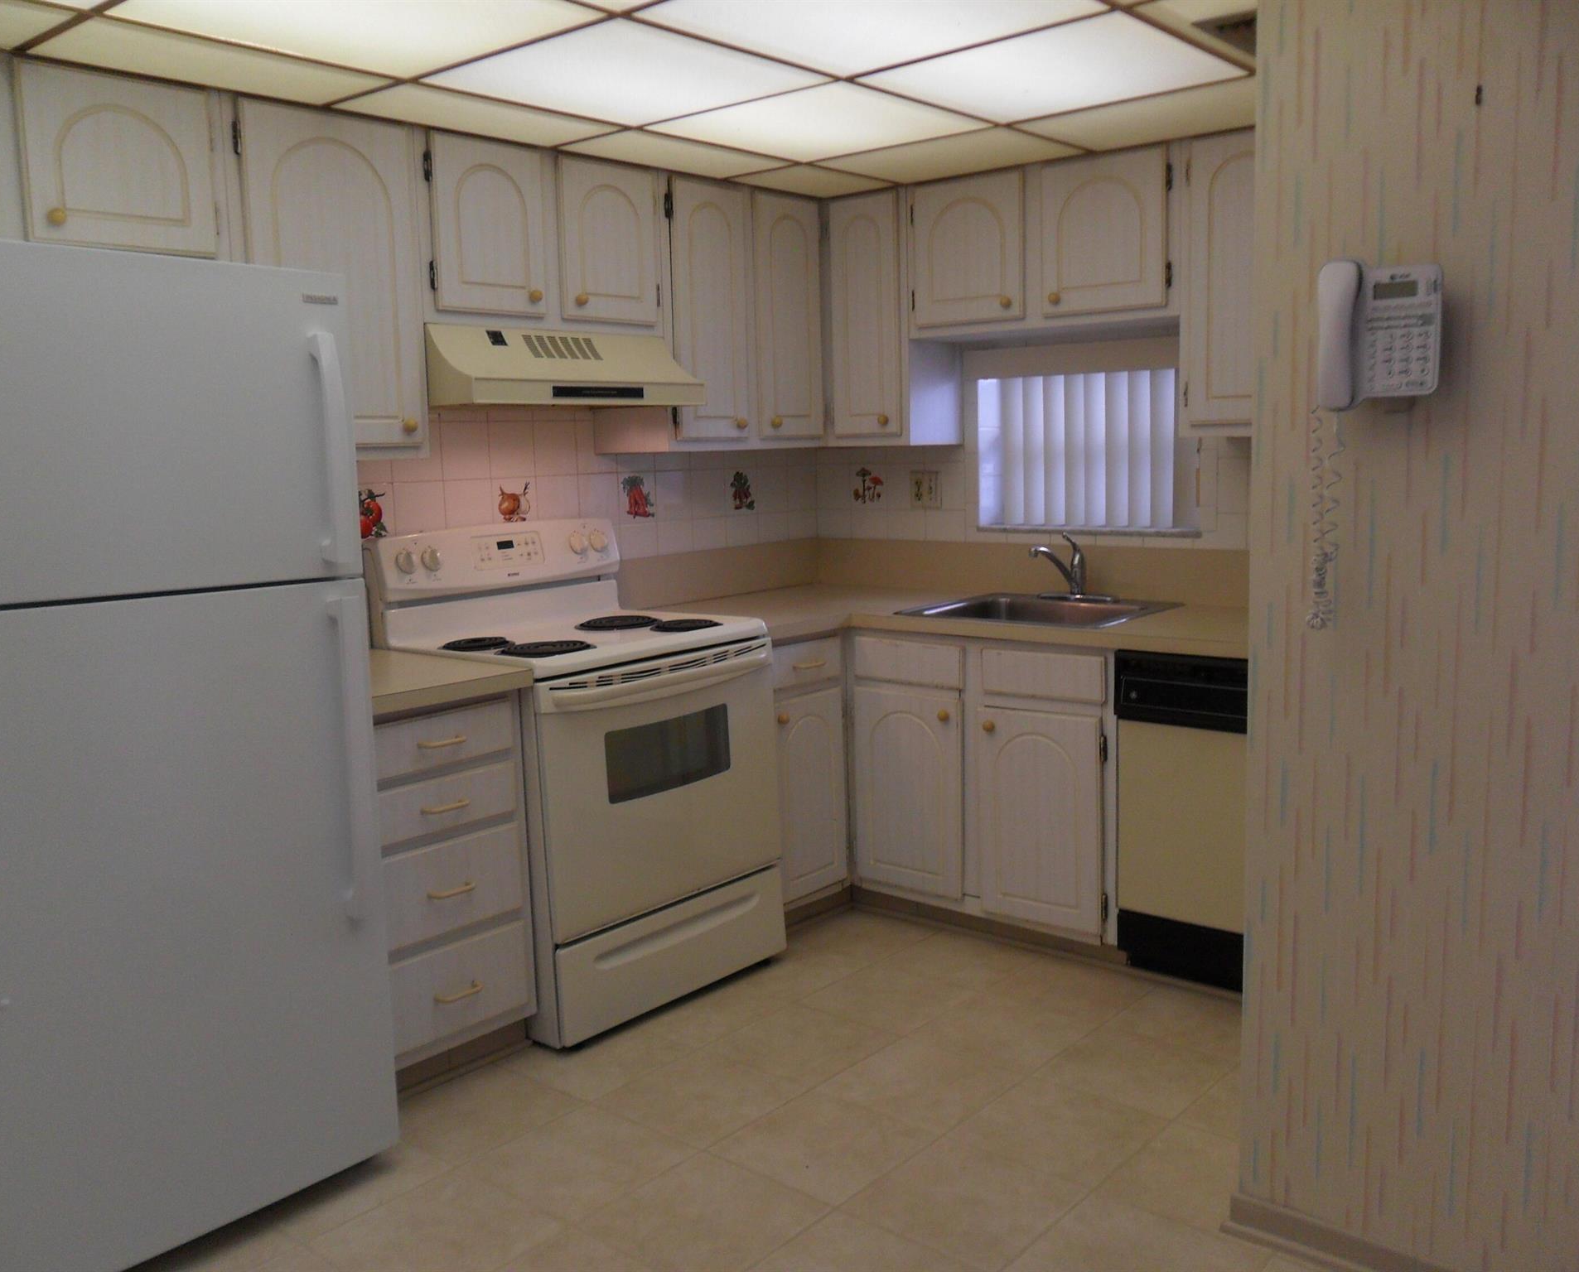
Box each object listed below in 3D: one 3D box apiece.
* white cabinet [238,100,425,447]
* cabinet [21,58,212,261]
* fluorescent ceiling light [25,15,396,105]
[{"bbox_3d":[-1.061,-0.755,2.891,0.295,0.720,0.420,5,11,40],"label":"white cabinet"},{"bbox_3d":[-1.339,-0.880,2.534,0.295,0.340,0.360,5,11,40],"label":"cabinet"},{"bbox_3d":[-1.046,-1.056,2.444,0.282,0.030,0.588,5,11,40],"label":"fluorescent ceiling light"}]

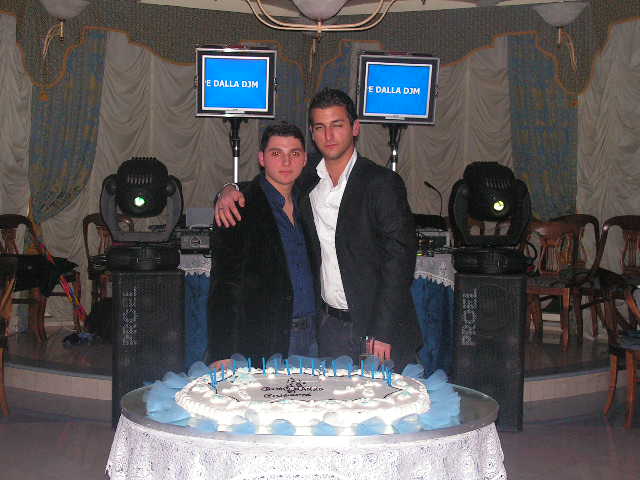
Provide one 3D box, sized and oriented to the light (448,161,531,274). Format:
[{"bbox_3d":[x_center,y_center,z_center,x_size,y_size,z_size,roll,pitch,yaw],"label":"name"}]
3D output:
[{"bbox_3d":[0.981,-0.133,6.100,0.470,0.640,0.420,0,3,-3],"label":"light"}]

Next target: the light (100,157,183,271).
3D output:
[{"bbox_3d":[-1.033,-0.158,6.100,0.470,0.640,0.420,0,3,-3],"label":"light"}]

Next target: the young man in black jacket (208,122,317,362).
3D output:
[{"bbox_3d":[-0.175,0.390,3.930,0.530,1.670,0.360,0,3,-14],"label":"young man in black jacket"}]

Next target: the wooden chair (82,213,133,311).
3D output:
[{"bbox_3d":[-1.780,0.280,8.900,0.480,0.990,0.530,0,3,-14],"label":"wooden chair"}]

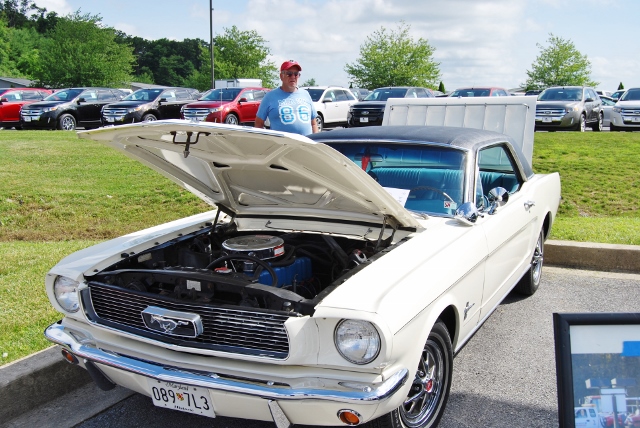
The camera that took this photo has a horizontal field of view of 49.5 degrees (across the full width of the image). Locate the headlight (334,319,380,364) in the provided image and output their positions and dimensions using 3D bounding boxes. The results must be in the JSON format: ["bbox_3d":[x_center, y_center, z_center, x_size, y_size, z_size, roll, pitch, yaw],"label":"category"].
[{"bbox_3d":[0.140,0.458,2.502,0.172,0.172,0.100,5,10,27],"label":"headlight"}]

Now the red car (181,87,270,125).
[{"bbox_3d":[-3.073,-3.884,25.945,1.940,1.700,4.680,6,11,33],"label":"red car"}]

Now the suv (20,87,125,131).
[{"bbox_3d":[-8.906,-3.939,26.317,1.940,1.700,4.680,6,11,34],"label":"suv"}]

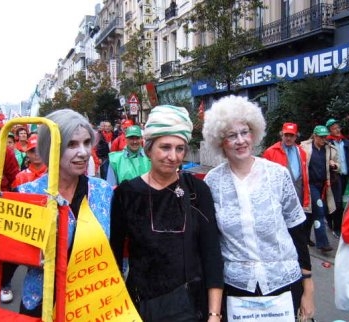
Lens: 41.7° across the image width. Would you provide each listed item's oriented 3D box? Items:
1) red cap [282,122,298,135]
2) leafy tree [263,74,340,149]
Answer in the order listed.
[{"bbox_3d":[1.429,-0.400,5.650,0.190,0.140,0.260,1,5,9],"label":"red cap"},{"bbox_3d":[2.492,-0.932,9.000,1.600,1.600,1.500,1,5,16],"label":"leafy tree"}]

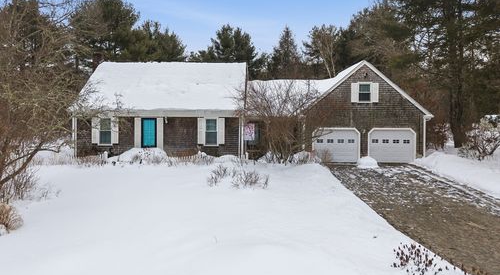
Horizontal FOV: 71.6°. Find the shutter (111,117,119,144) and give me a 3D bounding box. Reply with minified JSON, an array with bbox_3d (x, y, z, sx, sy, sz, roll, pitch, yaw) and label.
[{"bbox_3d":[-8.501,-0.418,21.800,0.503,1.717,0.060,0,0,2],"label":"shutter"}]

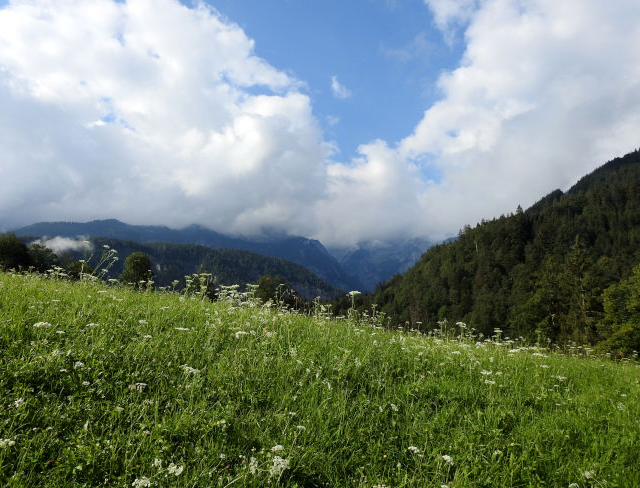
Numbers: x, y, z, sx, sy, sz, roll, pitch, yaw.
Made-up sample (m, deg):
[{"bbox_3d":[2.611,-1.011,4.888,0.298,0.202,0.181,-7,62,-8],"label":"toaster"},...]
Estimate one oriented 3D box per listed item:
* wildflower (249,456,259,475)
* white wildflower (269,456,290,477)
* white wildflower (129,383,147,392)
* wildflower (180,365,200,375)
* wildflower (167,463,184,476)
[{"bbox_3d":[-0.320,1.081,2.200,0.055,0.070,0.060,0,-2,0],"label":"wildflower"},{"bbox_3d":[-0.198,1.086,2.200,0.097,0.060,0.090,0,-2,0],"label":"white wildflower"},{"bbox_3d":[-1.208,0.955,3.000,0.115,0.045,0.090,0,-2,0],"label":"white wildflower"},{"bbox_3d":[-0.941,0.905,3.250,0.140,0.050,0.120,0,-2,0],"label":"wildflower"},{"bbox_3d":[-0.689,1.075,2.150,0.076,0.045,0.070,0,-2,0],"label":"wildflower"}]

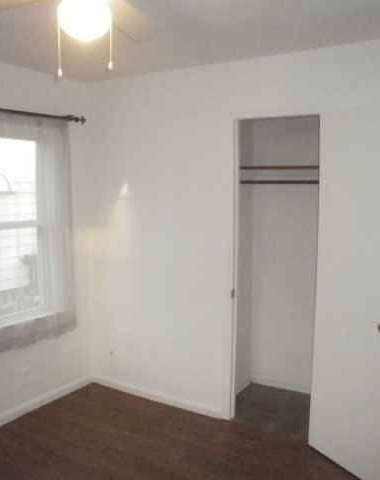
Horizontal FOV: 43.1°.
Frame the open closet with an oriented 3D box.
[{"bbox_3d":[0.688,0.228,3.358,0.580,2.057,0.630,4,7,32],"label":"open closet"}]

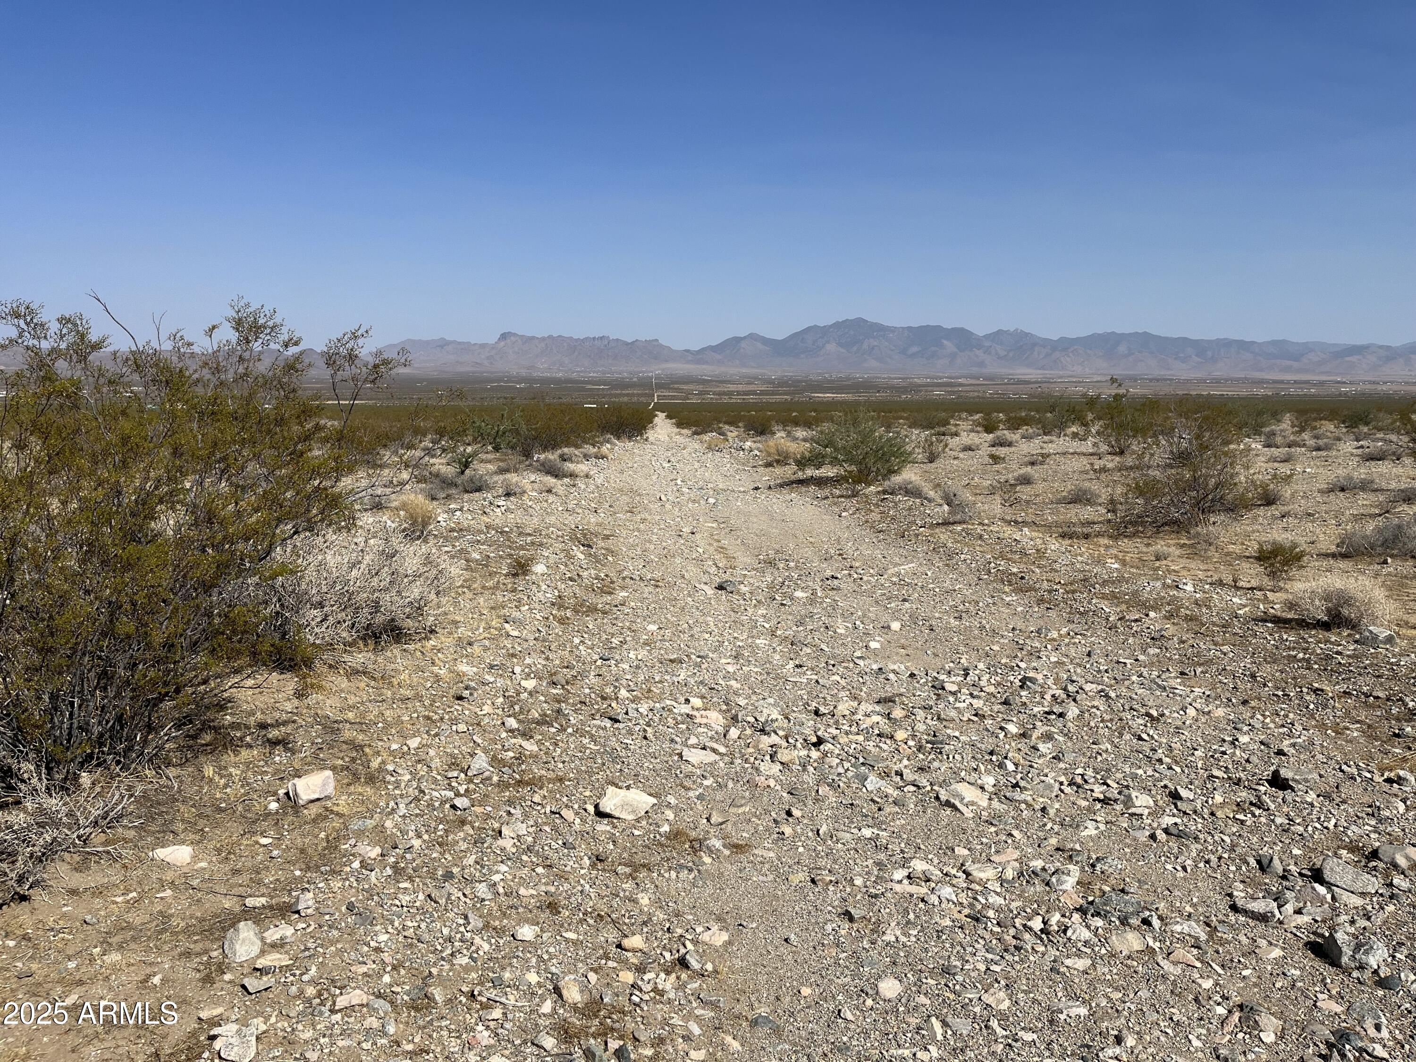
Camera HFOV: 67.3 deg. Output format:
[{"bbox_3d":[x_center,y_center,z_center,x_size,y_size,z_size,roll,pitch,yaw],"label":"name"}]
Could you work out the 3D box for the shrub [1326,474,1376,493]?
[{"bbox_3d":[10.300,-0.769,17.000,0.789,0.312,0.700,5,10,31],"label":"shrub"}]

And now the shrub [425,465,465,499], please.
[{"bbox_3d":[-4.348,-0.805,17.600,0.620,0.520,0.580,-2,9,-14],"label":"shrub"}]

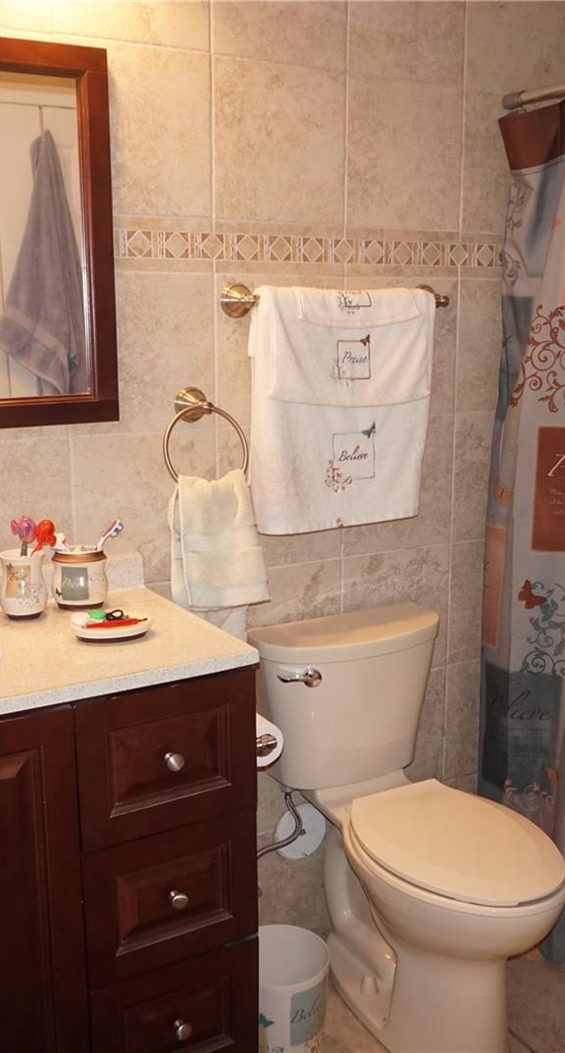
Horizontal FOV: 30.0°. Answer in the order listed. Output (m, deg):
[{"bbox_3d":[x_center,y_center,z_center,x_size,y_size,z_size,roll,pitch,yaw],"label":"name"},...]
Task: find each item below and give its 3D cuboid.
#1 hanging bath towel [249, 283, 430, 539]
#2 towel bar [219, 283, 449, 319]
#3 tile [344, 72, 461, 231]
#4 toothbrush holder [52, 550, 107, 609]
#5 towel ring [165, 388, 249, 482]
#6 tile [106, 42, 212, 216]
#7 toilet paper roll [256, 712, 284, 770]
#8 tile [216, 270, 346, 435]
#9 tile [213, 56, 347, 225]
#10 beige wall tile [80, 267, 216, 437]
[{"bbox_3d":[0.125,-0.241,2.176,0.445,0.482,0.070,-7,13,-29],"label":"hanging bath towel"},{"bbox_3d":[0.131,-0.467,2.169,0.525,0.067,0.082,-7,13,-29],"label":"towel bar"},{"bbox_3d":[0.266,-0.785,2.227,0.302,0.302,0.010,-7,13,-29],"label":"tile"},{"bbox_3d":[-0.374,0.094,1.938,0.101,0.104,0.101,-1,11,-3],"label":"toothbrush holder"},{"bbox_3d":[-0.158,-0.163,2.058,0.184,0.212,0.082,-7,13,-29],"label":"towel ring"},{"bbox_3d":[-0.270,-0.732,1.957,0.305,0.302,0.010,-6,13,-28],"label":"tile"},{"bbox_3d":[-0.053,0.372,1.872,0.076,0.076,0.100,-6,13,-28],"label":"toilet paper roll"},{"bbox_3d":[-0.003,-0.363,2.183,0.300,0.302,0.010,-6,13,-28],"label":"tile"},{"bbox_3d":[-0.003,-0.762,2.103,0.300,0.302,0.010,-6,13,-28],"label":"tile"},{"bbox_3d":[-0.269,-0.333,2.037,0.305,0.302,0.010,-6,13,-28],"label":"beige wall tile"}]

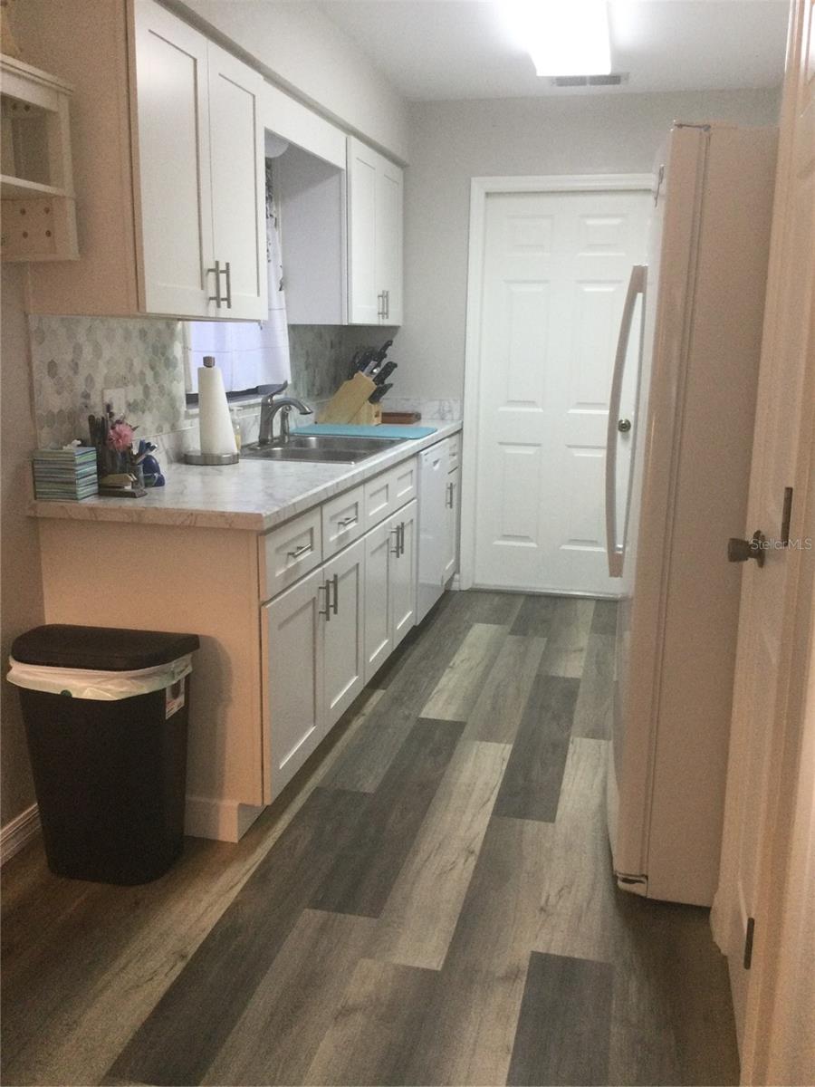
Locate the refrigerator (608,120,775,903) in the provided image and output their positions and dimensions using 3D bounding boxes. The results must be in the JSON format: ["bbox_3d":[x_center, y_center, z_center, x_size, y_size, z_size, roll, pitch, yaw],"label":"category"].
[{"bbox_3d":[0.927,-0.058,2.544,0.796,1.782,0.875,4,13,13],"label":"refrigerator"}]

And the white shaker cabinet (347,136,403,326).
[{"bbox_3d":[-0.291,-1.422,4.578,0.314,0.771,0.938,4,13,13],"label":"white shaker cabinet"}]

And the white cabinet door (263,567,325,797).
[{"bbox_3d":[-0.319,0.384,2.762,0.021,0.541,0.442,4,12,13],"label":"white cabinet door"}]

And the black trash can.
[{"bbox_3d":[-0.754,0.535,2.448,0.412,0.612,0.283,4,13,13],"label":"black trash can"}]

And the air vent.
[{"bbox_3d":[0.825,-2.101,4.418,0.349,0.019,0.190,4,13,13],"label":"air vent"}]

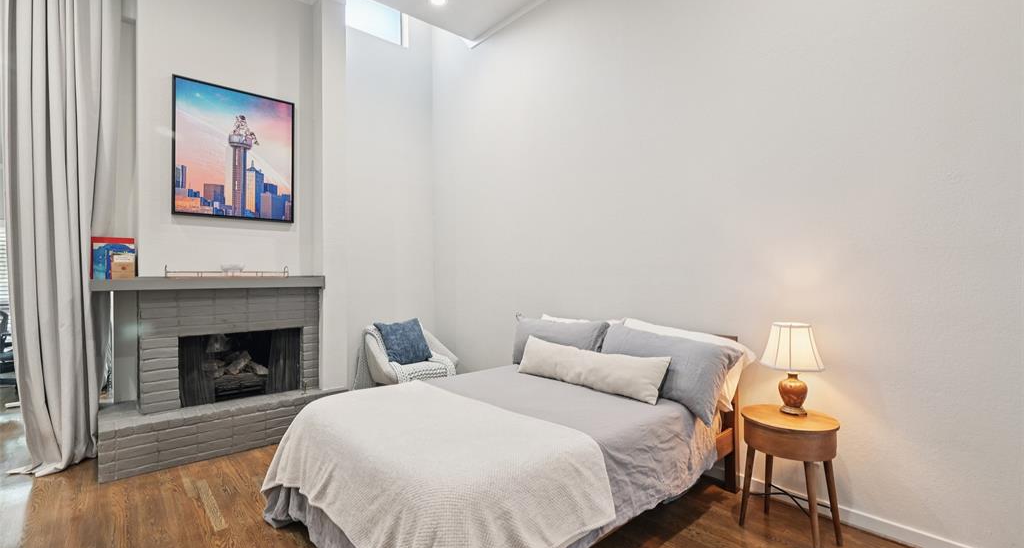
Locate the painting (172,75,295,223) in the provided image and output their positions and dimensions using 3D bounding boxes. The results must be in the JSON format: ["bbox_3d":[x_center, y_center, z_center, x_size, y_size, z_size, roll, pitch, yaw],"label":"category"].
[{"bbox_3d":[-2.155,-0.939,3.358,0.799,1.006,0.040,0,0,-41],"label":"painting"}]

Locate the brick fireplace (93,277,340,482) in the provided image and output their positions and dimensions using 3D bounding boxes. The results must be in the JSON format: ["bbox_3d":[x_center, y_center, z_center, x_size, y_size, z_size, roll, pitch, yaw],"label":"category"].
[{"bbox_3d":[-2.074,0.643,3.218,1.549,1.251,0.457,0,0,-41],"label":"brick fireplace"}]

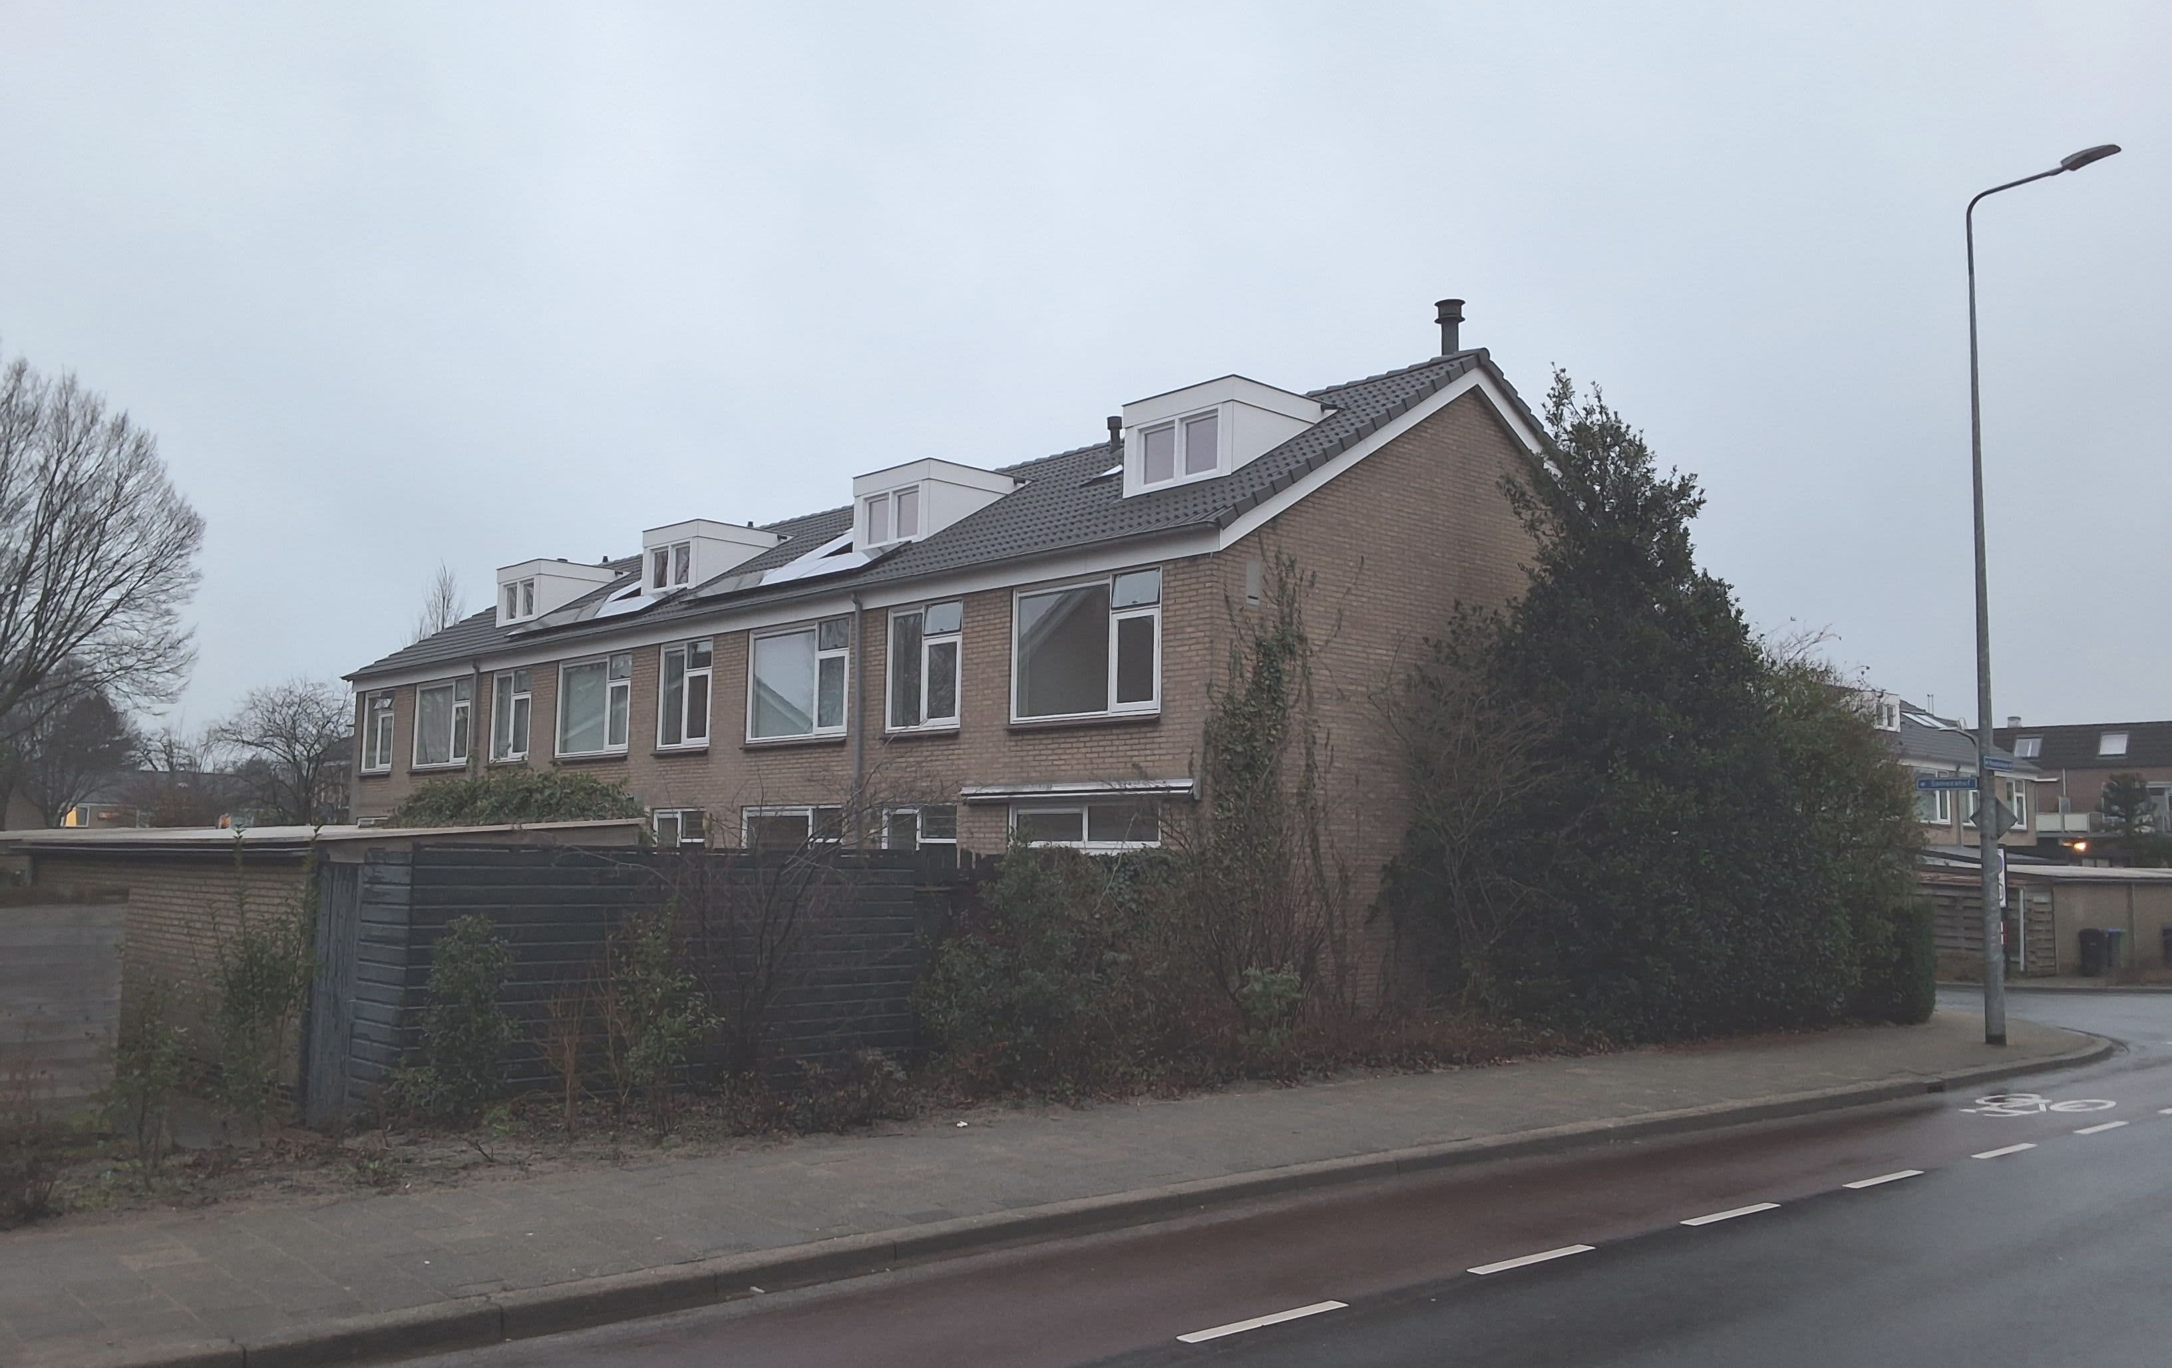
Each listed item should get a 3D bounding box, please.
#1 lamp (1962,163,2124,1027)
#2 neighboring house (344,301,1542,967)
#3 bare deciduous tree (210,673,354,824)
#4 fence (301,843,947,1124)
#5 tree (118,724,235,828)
[{"bbox_3d":[10.694,-0.940,19.406,0.300,9.800,1.750,6,-7,-41],"label":"lamp"},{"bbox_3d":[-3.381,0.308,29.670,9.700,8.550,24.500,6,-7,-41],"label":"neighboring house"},{"bbox_3d":[-22.357,3.084,50.138,4.900,6.635,4.900,6,-7,-41],"label":"bare deciduous tree"},{"bbox_3d":[-3.223,2.136,12.905,4.250,1.850,1.650,6,-7,-41],"label":"fence"},{"bbox_3d":[-32.106,4.399,62.107,4.200,6.000,4.200,6,-7,-41],"label":"tree"}]

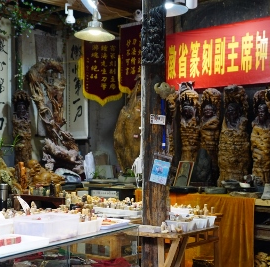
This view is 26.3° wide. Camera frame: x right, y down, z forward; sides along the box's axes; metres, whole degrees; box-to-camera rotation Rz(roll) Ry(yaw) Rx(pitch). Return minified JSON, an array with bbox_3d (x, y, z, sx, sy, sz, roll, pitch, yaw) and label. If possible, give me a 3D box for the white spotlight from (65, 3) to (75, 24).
[{"bbox_3d":[-0.558,-1.038,5.000,0.085,0.190,0.100,-1,2,-30],"label":"white spotlight"}]

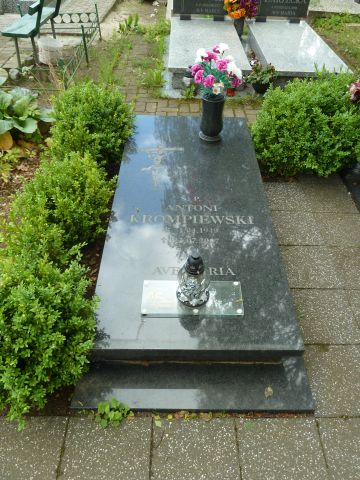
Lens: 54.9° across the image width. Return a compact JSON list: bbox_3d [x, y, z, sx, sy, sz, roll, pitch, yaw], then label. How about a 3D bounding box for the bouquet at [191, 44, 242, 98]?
[{"bbox_3d":[0.208,-0.981,2.007,0.300,0.280,0.280,0,47,0],"label":"bouquet"}]

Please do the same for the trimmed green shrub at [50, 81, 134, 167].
[{"bbox_3d":[-0.577,-0.760,2.318,0.541,0.559,0.541,0,47,0],"label":"trimmed green shrub"}]

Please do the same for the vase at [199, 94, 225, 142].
[{"bbox_3d":[0.206,-0.786,2.219,0.153,0.270,0.153,0,47,0],"label":"vase"}]

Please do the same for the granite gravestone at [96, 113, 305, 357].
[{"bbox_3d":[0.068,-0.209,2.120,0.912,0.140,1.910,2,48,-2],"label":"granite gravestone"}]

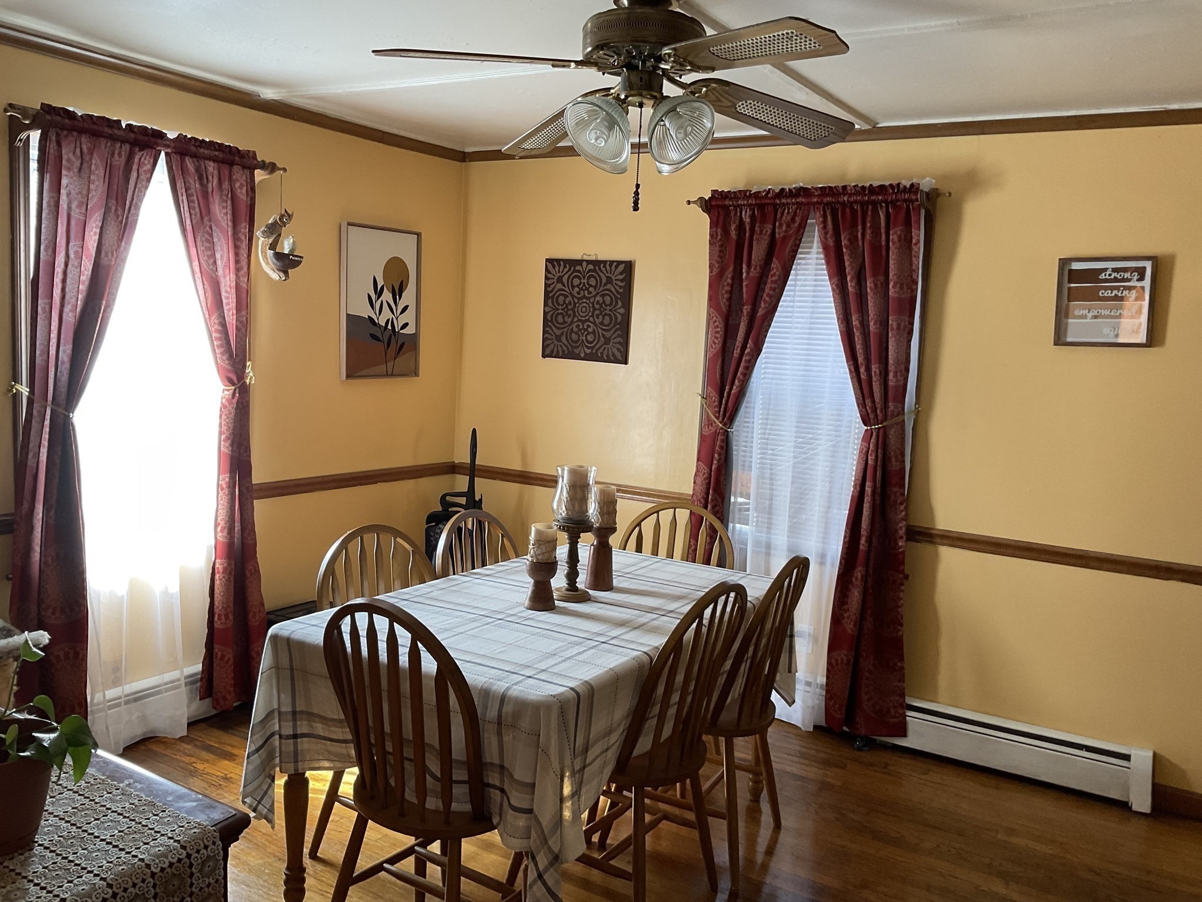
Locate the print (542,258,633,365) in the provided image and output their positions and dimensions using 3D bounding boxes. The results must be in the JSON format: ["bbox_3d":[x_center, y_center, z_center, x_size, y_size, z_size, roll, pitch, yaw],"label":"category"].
[{"bbox_3d":[-0.063,-0.647,4.657,0.467,0.463,0.030,7,8,31],"label":"print"}]

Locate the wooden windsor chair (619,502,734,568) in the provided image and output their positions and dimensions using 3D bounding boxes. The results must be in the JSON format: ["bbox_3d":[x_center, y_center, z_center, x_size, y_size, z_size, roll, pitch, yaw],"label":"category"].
[{"bbox_3d":[0.164,0.689,3.658,0.470,0.960,0.520,7,8,30],"label":"wooden windsor chair"}]

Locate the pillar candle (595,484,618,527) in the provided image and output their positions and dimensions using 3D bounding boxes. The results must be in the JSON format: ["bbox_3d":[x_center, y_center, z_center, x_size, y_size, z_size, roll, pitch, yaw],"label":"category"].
[{"bbox_3d":[0.018,0.180,3.266,0.072,0.133,0.072,3,7,0],"label":"pillar candle"}]

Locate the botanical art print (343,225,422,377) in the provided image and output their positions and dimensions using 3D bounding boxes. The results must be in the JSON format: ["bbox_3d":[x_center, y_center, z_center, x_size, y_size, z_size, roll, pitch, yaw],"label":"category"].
[{"bbox_3d":[-0.980,-0.659,4.518,0.035,0.668,0.452,7,8,33],"label":"botanical art print"}]

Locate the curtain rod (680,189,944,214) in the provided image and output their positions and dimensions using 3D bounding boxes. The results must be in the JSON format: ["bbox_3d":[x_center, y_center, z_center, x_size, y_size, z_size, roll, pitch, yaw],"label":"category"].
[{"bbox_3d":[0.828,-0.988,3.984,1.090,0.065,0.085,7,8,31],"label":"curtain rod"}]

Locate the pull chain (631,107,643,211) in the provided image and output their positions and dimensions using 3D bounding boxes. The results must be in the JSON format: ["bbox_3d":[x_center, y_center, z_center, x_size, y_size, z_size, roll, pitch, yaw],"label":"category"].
[{"bbox_3d":[0.090,-0.703,2.428,0.018,0.256,0.018,3,7,0],"label":"pull chain"}]

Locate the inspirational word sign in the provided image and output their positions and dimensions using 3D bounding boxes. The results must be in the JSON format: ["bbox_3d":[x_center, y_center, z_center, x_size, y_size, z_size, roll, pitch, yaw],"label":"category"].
[{"bbox_3d":[1.761,-0.518,3.520,0.302,0.302,0.030,7,8,30],"label":"inspirational word sign"}]

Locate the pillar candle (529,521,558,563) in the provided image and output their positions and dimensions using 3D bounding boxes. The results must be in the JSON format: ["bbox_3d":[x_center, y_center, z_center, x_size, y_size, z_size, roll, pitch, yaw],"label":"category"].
[{"bbox_3d":[-0.166,0.267,2.970,0.080,0.105,0.080,3,7,0],"label":"pillar candle"}]

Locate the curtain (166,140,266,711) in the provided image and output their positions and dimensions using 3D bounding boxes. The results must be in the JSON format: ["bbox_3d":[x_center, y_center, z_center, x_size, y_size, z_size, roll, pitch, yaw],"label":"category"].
[{"bbox_3d":[-1.428,-0.051,3.783,0.150,2.150,0.460,7,8,33],"label":"curtain"}]

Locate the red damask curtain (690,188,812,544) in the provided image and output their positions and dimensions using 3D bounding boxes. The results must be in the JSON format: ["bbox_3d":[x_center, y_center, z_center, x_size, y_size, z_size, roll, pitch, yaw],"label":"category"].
[{"bbox_3d":[0.574,0.007,4.155,0.460,2.130,0.150,7,8,30],"label":"red damask curtain"}]

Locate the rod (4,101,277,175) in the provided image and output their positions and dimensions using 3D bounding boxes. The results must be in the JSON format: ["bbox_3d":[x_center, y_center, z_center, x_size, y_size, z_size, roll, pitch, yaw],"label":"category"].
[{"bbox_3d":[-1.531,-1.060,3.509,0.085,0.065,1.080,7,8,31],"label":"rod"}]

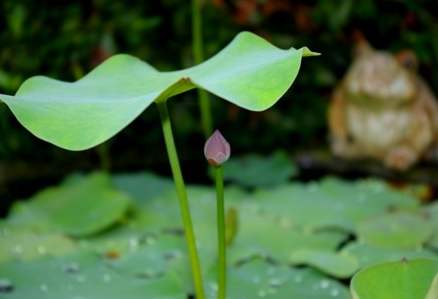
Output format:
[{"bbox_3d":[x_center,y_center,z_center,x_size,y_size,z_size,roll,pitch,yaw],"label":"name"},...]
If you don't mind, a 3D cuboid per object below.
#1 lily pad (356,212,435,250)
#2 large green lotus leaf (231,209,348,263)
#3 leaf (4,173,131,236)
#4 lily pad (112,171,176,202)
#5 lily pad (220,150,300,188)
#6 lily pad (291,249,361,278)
[{"bbox_3d":[0.329,0.152,1.927,0.147,0.030,0.147,0,17,0],"label":"lily pad"},{"bbox_3d":[0.128,0.165,1.945,0.236,0.035,0.236,0,17,0],"label":"large green lotus leaf"},{"bbox_3d":[-0.295,0.108,2.010,0.243,0.085,0.243,0,17,0],"label":"leaf"},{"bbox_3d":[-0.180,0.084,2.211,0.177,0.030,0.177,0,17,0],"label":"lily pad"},{"bbox_3d":[0.081,0.044,2.270,0.191,0.050,0.191,0,17,0],"label":"lily pad"},{"bbox_3d":[0.188,0.201,1.806,0.123,0.030,0.112,0,17,0],"label":"lily pad"}]

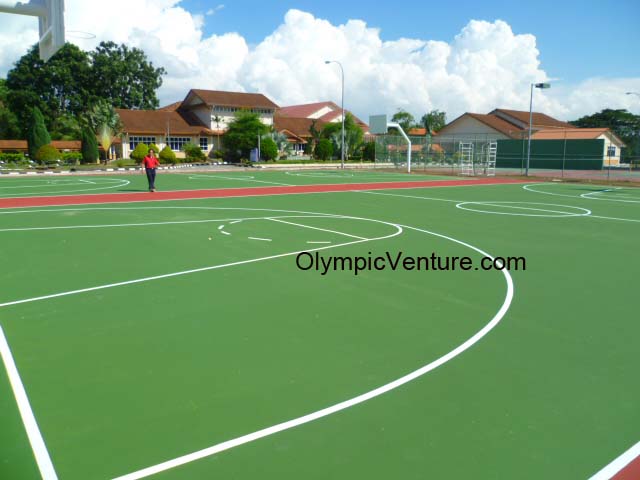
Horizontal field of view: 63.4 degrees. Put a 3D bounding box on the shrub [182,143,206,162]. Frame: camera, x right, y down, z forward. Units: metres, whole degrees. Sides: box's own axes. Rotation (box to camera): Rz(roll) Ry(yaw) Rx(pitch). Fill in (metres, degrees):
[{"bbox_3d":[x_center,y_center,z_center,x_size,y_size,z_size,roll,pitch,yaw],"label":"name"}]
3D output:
[{"bbox_3d":[-13.575,-9.438,56.000,2.518,2.184,2.518,0,9,0],"label":"shrub"}]

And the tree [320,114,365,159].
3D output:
[{"bbox_3d":[2.686,-12.364,61.801,5.370,5.560,5.370,1,10,0],"label":"tree"}]

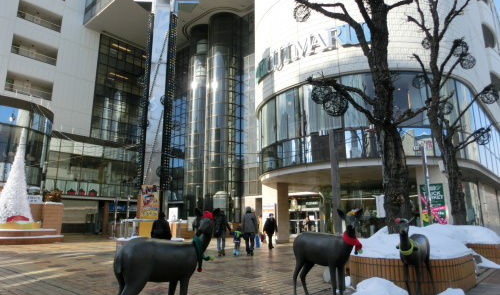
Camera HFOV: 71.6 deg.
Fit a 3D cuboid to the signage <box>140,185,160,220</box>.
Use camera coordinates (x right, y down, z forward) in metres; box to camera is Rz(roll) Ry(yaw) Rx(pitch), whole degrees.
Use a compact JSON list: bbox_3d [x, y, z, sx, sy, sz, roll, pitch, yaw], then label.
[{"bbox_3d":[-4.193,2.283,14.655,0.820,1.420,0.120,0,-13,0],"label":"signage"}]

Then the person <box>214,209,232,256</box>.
[{"bbox_3d":[-0.966,3.075,12.584,0.580,1.640,0.450,0,-13,0],"label":"person"}]

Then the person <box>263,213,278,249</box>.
[{"bbox_3d":[0.936,3.767,15.626,0.600,1.570,0.420,1,-13,-6],"label":"person"}]

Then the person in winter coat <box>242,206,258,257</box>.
[{"bbox_3d":[0.018,3.063,12.679,0.560,1.720,0.420,0,-13,0],"label":"person in winter coat"}]

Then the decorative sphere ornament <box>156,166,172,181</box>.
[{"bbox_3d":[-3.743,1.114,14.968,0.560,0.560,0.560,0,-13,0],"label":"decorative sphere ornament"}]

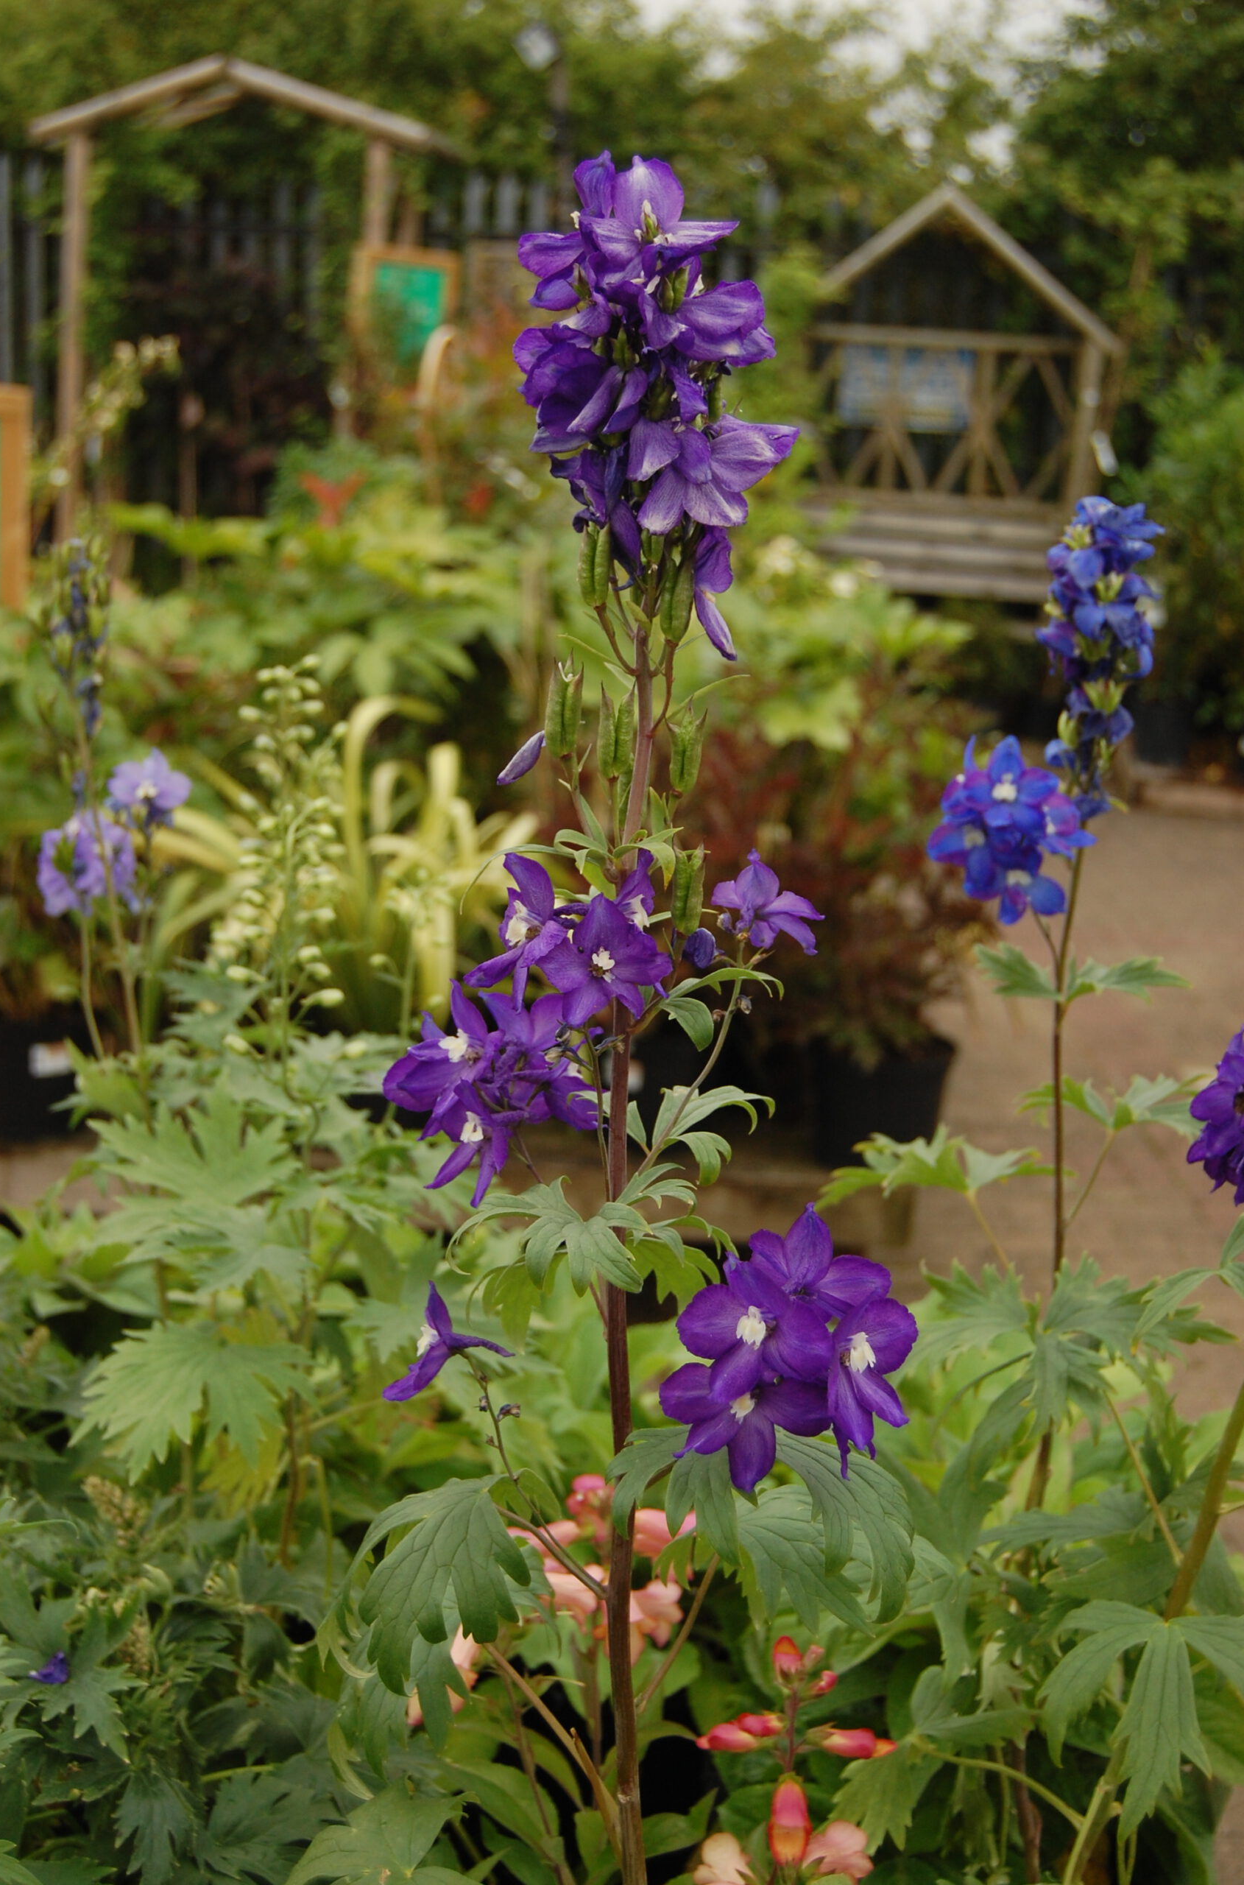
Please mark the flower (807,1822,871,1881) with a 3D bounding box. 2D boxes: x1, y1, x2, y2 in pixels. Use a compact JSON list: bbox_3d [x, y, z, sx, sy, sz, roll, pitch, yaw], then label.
[{"bbox_3d":[0.095,0.397,1.030,0.027,0.023,0.026,-2,14,-26],"label":"flower"}]

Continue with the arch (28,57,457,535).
[{"bbox_3d":[-1.333,-1.799,8.021,1.340,2.200,0.620,5,12,4],"label":"arch"}]

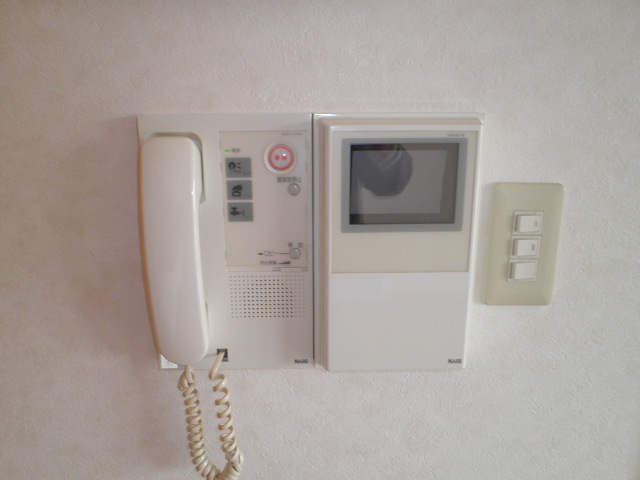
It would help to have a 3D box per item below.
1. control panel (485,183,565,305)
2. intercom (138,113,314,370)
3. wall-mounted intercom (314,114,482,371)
[{"bbox_3d":[0.197,0.006,0.462,0.070,0.121,0.012,0,13,-1],"label":"control panel"},{"bbox_3d":[-0.080,0.010,0.432,0.150,0.241,0.058,0,13,-1],"label":"intercom"},{"bbox_3d":[0.071,0.010,0.444,0.152,0.245,0.042,0,13,-1],"label":"wall-mounted intercom"}]

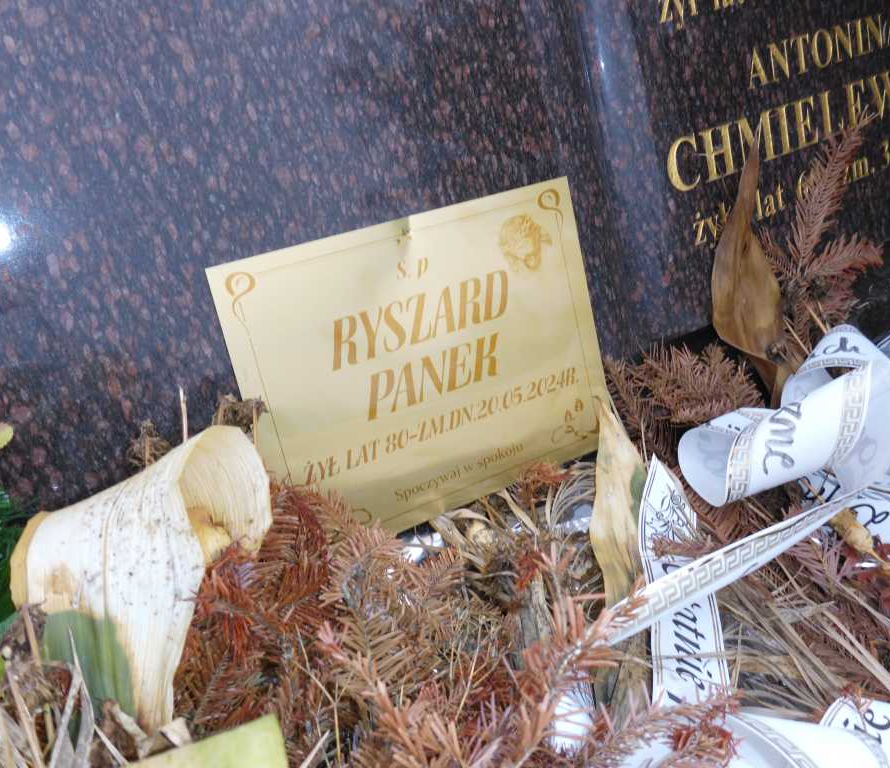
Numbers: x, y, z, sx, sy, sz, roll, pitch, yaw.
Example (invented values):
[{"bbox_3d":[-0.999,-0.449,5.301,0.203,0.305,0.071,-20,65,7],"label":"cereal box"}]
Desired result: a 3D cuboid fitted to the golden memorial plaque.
[{"bbox_3d":[-0.007,-0.010,0.526,0.240,0.188,0.012,-17,14,-20],"label":"golden memorial plaque"}]

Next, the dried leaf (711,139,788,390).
[{"bbox_3d":[0.234,-0.086,0.635,0.058,0.205,0.035,-14,15,-6],"label":"dried leaf"}]

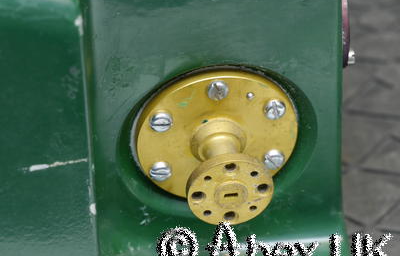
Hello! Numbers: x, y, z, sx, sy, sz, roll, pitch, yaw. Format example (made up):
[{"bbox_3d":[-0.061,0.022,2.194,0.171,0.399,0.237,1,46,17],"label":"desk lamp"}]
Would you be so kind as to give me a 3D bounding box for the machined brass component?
[{"bbox_3d":[0.005,0.008,0.723,0.037,0.037,0.021,-6,41,-7],"label":"machined brass component"}]

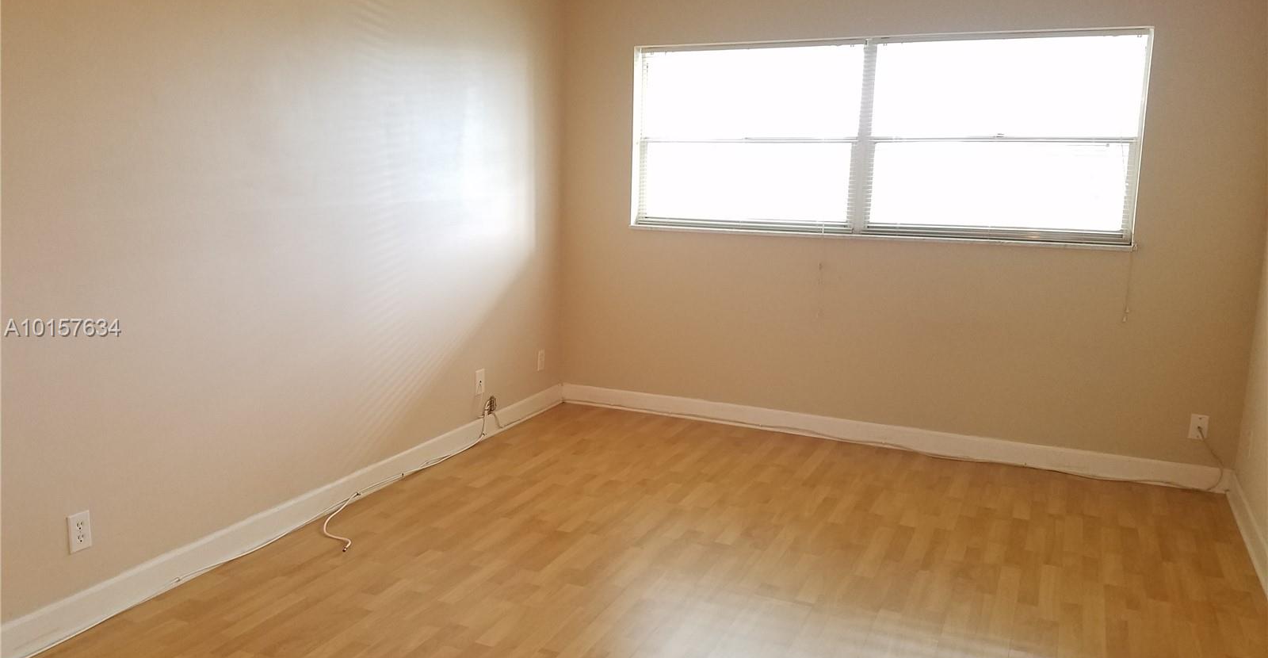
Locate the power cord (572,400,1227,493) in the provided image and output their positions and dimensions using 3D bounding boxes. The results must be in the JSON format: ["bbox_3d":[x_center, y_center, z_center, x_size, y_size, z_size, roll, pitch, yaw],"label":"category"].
[{"bbox_3d":[1.127,0.439,4.859,3.285,0.295,0.035,6,12,24],"label":"power cord"}]

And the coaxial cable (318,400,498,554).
[{"bbox_3d":[-0.890,0.589,4.206,0.315,0.180,1.500,6,12,24],"label":"coaxial cable"}]

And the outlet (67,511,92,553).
[{"bbox_3d":[-1.663,0.611,2.866,0.009,0.115,0.068,6,12,24],"label":"outlet"}]

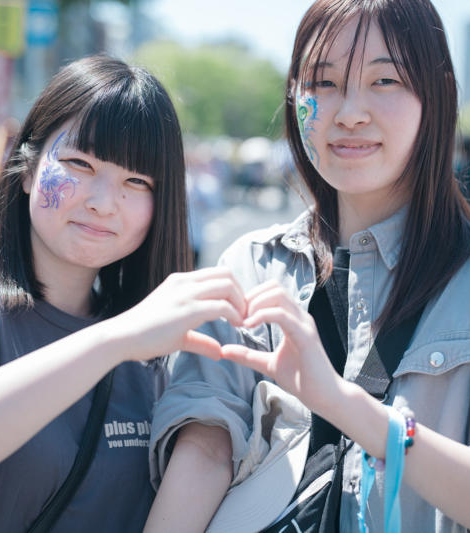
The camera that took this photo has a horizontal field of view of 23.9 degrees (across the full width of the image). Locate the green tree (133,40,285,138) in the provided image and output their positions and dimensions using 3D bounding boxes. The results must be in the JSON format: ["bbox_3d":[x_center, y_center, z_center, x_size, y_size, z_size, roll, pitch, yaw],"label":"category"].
[{"bbox_3d":[-1.453,-9.230,65.411,9.000,7.800,8.000,1,6,0],"label":"green tree"}]

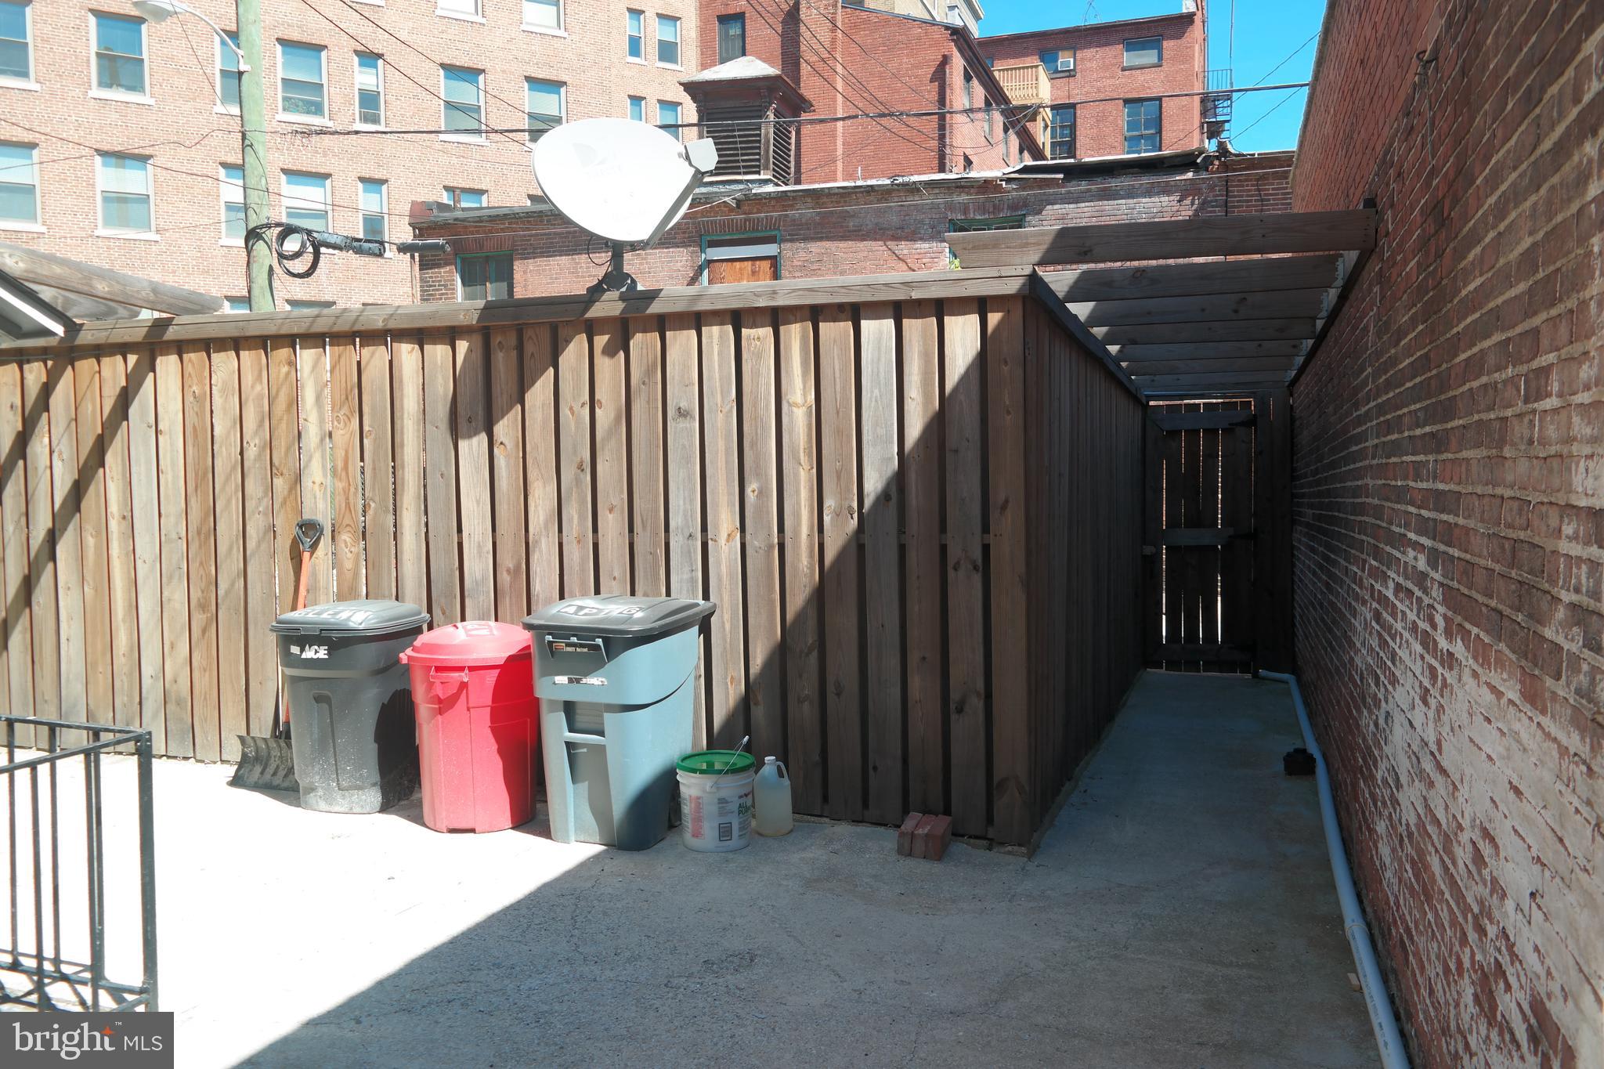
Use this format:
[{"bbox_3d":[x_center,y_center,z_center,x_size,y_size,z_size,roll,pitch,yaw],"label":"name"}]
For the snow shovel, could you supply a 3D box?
[{"bbox_3d":[-2.345,0.538,5.574,0.490,1.270,0.150,0,-11,17],"label":"snow shovel"}]

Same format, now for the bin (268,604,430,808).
[{"bbox_3d":[-1.988,0.734,5.356,0.510,0.880,0.530,0,2,17],"label":"bin"}]

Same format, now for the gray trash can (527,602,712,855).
[{"bbox_3d":[-0.720,0.737,4.922,0.600,0.960,0.650,0,2,17],"label":"gray trash can"}]

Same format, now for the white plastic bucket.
[{"bbox_3d":[-0.342,1.057,4.760,0.310,0.325,0.310,-1,2,0],"label":"white plastic bucket"}]

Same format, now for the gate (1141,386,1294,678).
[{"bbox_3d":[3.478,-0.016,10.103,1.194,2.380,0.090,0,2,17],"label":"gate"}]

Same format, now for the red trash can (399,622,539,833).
[{"bbox_3d":[-1.371,0.792,5.085,0.600,0.820,0.620,-1,2,0],"label":"red trash can"}]

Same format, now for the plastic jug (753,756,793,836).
[{"bbox_3d":[-0.123,1.062,4.918,0.160,0.308,0.160,0,2,17],"label":"plastic jug"}]

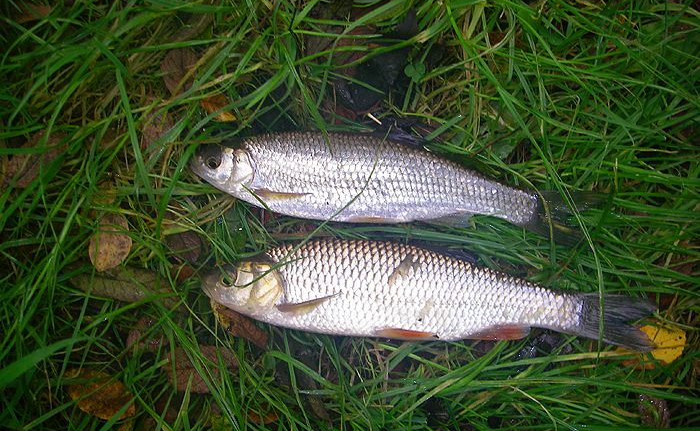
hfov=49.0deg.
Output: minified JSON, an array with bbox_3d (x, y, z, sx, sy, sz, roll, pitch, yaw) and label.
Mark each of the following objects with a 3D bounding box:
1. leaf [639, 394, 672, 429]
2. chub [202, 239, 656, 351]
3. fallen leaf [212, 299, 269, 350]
[{"bbox_3d":[0.198,0.127,0.499,0.020,0.009,0.025,-38,78,-10],"label":"leaf"},{"bbox_3d":[0.060,0.063,0.597,0.351,0.048,0.067,5,70,2],"label":"chub"},{"bbox_3d":[-0.072,0.071,0.515,0.048,0.010,0.021,33,77,9],"label":"fallen leaf"}]

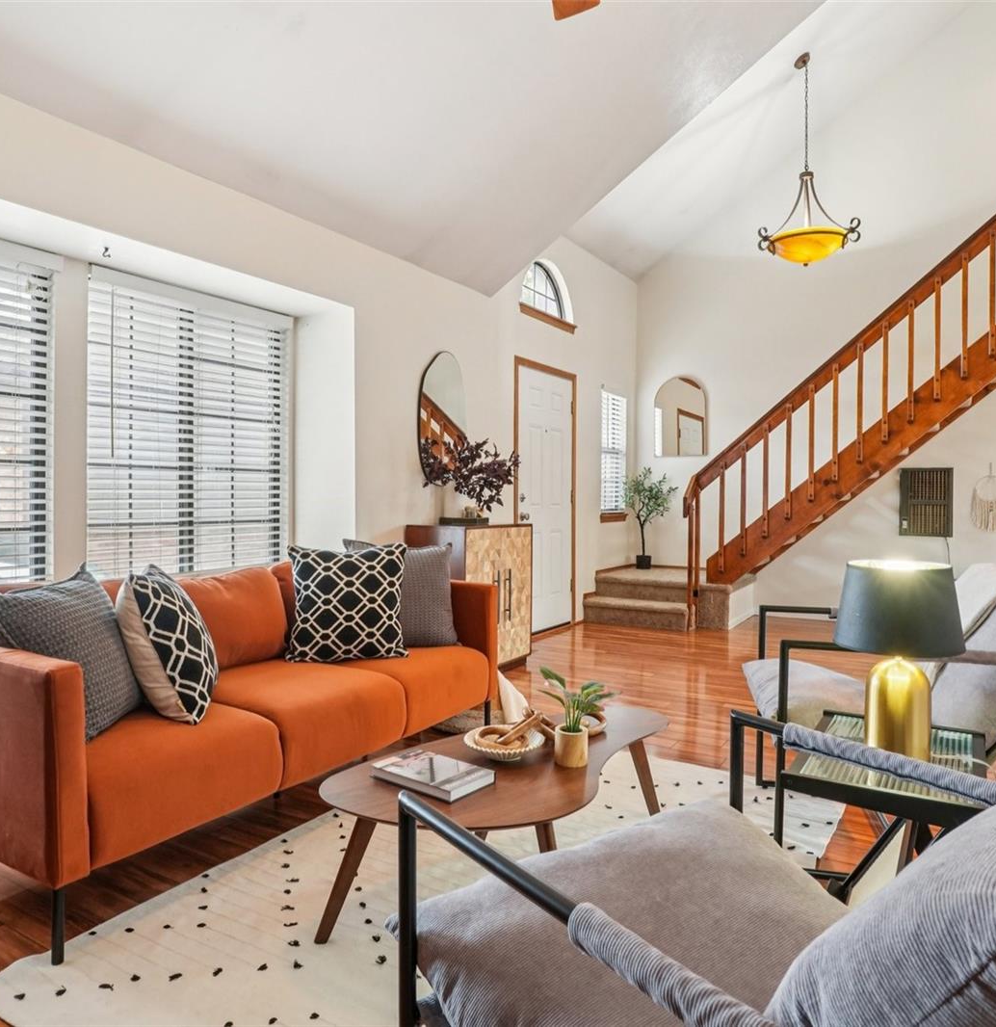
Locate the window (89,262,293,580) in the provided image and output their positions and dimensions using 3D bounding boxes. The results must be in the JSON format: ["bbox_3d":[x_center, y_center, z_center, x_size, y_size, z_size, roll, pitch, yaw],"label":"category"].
[{"bbox_3d":[-1.527,-0.381,3.522,0.100,1.484,1.100,0,1,35],"label":"window"}]

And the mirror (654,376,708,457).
[{"bbox_3d":[1.766,-0.927,6.597,0.524,0.773,0.030,0,1,35],"label":"mirror"}]

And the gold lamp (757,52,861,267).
[{"bbox_3d":[2.119,-2.418,4.680,0.650,1.464,0.650,0,1,35],"label":"gold lamp"}]

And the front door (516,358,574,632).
[{"bbox_3d":[0.378,-0.103,5.428,0.090,2.086,0.924,0,1,35],"label":"front door"}]

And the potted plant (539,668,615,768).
[{"bbox_3d":[0.192,0.492,1.671,0.162,0.235,0.162,-1,1,0],"label":"potted plant"}]

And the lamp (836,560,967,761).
[{"bbox_3d":[0.836,0.315,1.430,0.276,0.412,0.276,0,1,35],"label":"lamp"}]

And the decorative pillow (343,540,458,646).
[{"bbox_3d":[-0.427,0.361,3.020,0.490,0.470,0.160,0,-13,13],"label":"decorative pillow"}]

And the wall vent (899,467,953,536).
[{"bbox_3d":[3.409,-0.086,5.450,0.365,0.553,0.050,0,1,35],"label":"wall vent"}]

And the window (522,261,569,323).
[{"bbox_3d":[0.355,-1.772,5.412,0.100,0.410,0.780,0,1,35],"label":"window"}]

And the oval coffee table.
[{"bbox_3d":[0.088,0.805,1.748,0.571,0.390,1.020,0,1,43],"label":"oval coffee table"}]

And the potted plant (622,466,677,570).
[{"bbox_3d":[1.458,0.041,6.579,0.464,0.963,0.439,0,1,35],"label":"potted plant"}]

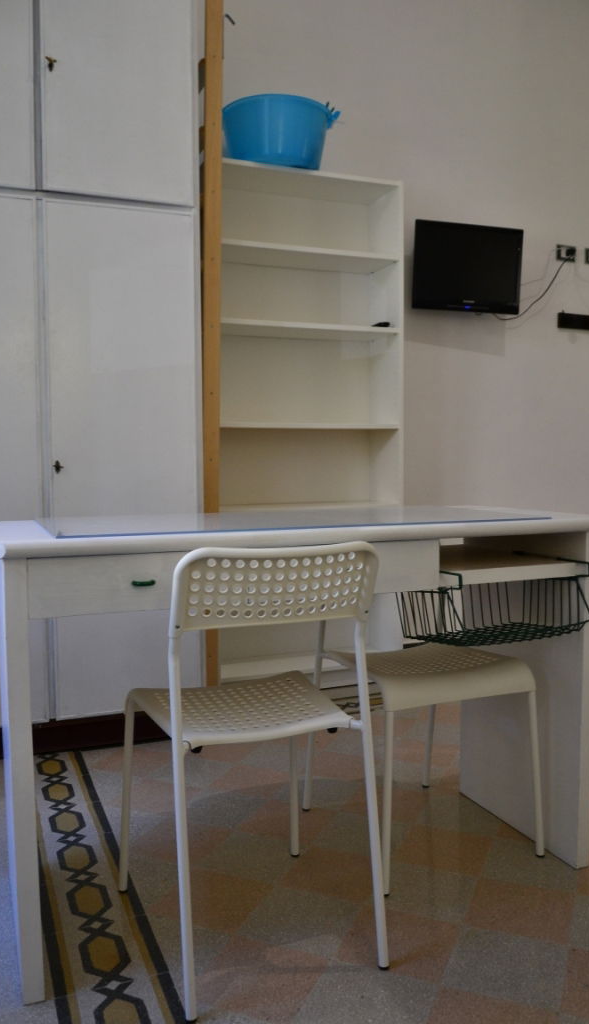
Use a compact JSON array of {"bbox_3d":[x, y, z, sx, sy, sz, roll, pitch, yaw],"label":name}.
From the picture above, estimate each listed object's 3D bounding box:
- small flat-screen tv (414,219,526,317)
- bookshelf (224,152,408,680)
[{"bbox_3d":[0.782,-1.103,3.457,0.520,0.368,0.070,-1,10,-16],"label":"small flat-screen tv"},{"bbox_3d":[0.026,-0.317,3.194,0.810,2.060,0.280,-2,4,-20],"label":"bookshelf"}]

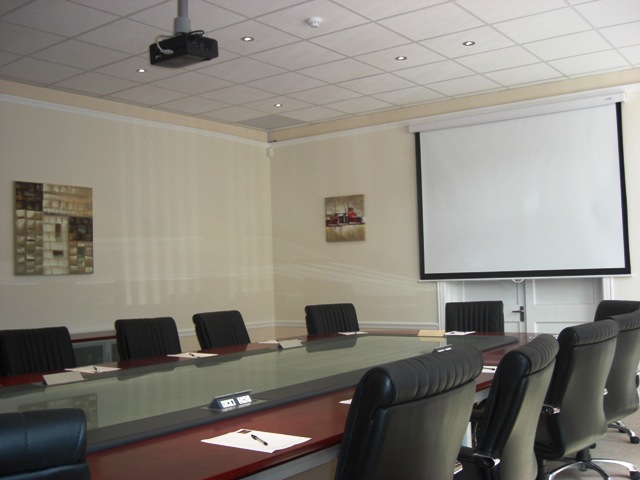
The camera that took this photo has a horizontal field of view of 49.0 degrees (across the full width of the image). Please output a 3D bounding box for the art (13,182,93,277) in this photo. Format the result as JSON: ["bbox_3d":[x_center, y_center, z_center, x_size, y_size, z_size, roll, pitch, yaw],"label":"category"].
[{"bbox_3d":[-2.357,-0.090,6.255,0.035,0.800,0.790,-4,-3,36],"label":"art"}]

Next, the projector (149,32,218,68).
[{"bbox_3d":[-0.686,-0.947,3.547,0.300,0.098,0.210,-4,-3,40],"label":"projector"}]

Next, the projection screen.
[{"bbox_3d":[1.868,-0.418,6.827,2.110,1.590,0.070,-4,-3,36],"label":"projection screen"}]

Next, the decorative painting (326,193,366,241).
[{"bbox_3d":[0.297,-0.239,8.055,0.525,0.515,0.033,-4,-3,36],"label":"decorative painting"}]

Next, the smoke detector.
[{"bbox_3d":[-0.037,-1.478,4.768,0.103,0.053,0.103,-2,-2,0],"label":"smoke detector"}]

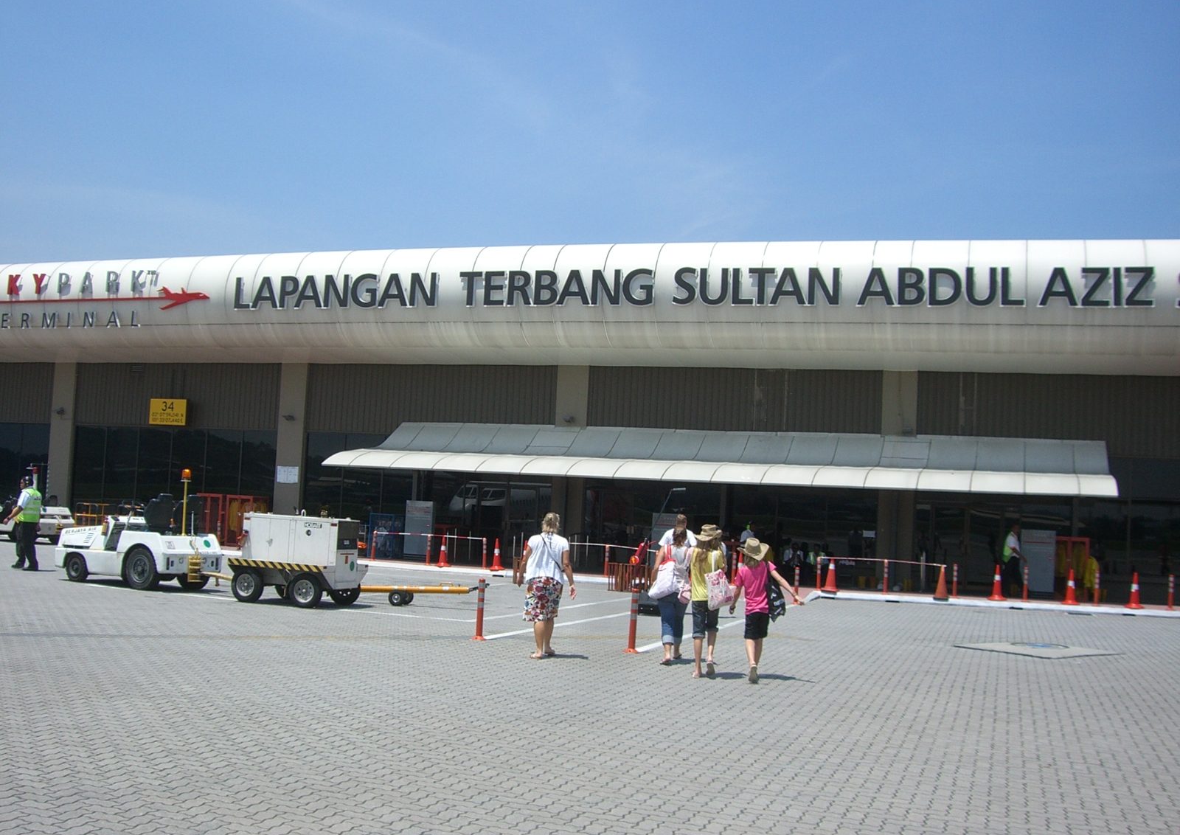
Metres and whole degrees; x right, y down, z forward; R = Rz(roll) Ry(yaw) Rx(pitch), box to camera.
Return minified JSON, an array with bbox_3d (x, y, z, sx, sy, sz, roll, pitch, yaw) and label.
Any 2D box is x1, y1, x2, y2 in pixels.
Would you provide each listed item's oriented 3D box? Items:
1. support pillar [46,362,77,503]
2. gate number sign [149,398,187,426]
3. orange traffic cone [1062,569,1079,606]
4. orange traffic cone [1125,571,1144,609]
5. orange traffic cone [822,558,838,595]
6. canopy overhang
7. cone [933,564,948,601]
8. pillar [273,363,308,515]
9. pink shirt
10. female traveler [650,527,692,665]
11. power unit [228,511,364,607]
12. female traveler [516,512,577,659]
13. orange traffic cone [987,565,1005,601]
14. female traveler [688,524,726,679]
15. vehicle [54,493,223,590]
[{"bbox_3d":[-15.887,0.967,39.458,0.820,5.200,0.750,1,-4,18],"label":"support pillar"},{"bbox_3d":[-12.263,-0.140,37.800,1.260,0.770,0.150,1,-4,18],"label":"gate number sign"},{"bbox_3d":[9.798,3.467,26.400,0.370,0.750,0.370,1,-4,18],"label":"orange traffic cone"},{"bbox_3d":[10.927,3.488,26.000,0.370,0.750,0.370,1,-4,18],"label":"orange traffic cone"},{"bbox_3d":[4.894,3.241,26.400,0.340,0.750,0.340,1,-4,18],"label":"orange traffic cone"},{"bbox_3d":[2.634,0.833,29.316,17.067,1.267,3.807,1,-4,18],"label":"canopy overhang"},{"bbox_3d":[6.987,3.296,25.800,0.330,0.750,0.330,1,-4,18],"label":"cone"},{"bbox_3d":[-8.362,1.117,36.943,0.820,5.250,0.750,1,-4,18],"label":"pillar"},{"bbox_3d":[1.745,1.789,13.700,0.440,0.550,0.280,2,-4,16],"label":"pink shirt"},{"bbox_3d":[0.942,2.052,15.046,0.460,1.542,0.400,2,-4,16],"label":"female traveler"},{"bbox_3d":[-4.469,2.189,20.032,1.720,1.360,1.420,1,-4,18],"label":"power unit"},{"bbox_3d":[-0.492,1.904,14.700,0.630,1.620,0.420,2,-4,9],"label":"female traveler"},{"bbox_3d":[8.443,3.436,26.900,0.370,0.750,0.370,1,-4,18],"label":"orange traffic cone"},{"bbox_3d":[1.266,1.970,14.099,0.420,1.619,0.400,2,-4,16],"label":"female traveler"},{"bbox_3d":[-7.763,2.093,22.296,2.920,1.560,1.320,0,-4,34],"label":"vehicle"}]

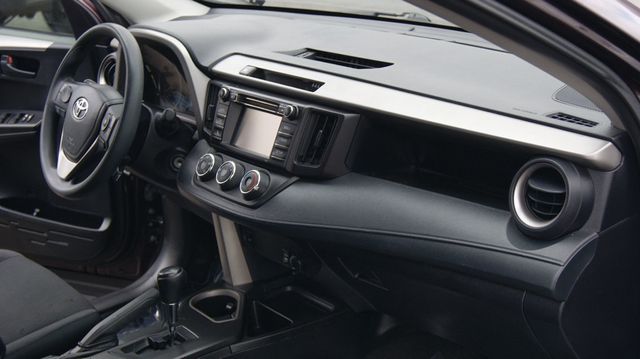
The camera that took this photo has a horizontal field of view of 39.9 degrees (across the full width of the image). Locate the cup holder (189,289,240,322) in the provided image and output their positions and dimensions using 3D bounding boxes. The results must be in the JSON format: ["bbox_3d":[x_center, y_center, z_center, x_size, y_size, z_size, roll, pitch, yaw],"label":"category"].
[{"bbox_3d":[-0.182,0.276,1.712,0.100,0.065,0.120,-14,23,-40],"label":"cup holder"}]

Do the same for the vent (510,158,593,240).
[{"bbox_3d":[0.329,0.025,1.261,0.055,0.112,0.112,2,13,-38],"label":"vent"}]

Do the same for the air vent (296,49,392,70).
[{"bbox_3d":[0.028,-0.229,1.732,0.080,0.025,0.230,-14,23,-40],"label":"air vent"}]

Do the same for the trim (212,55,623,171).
[{"bbox_3d":[0.101,-0.134,1.490,0.085,0.050,0.890,-14,23,-40],"label":"trim"}]

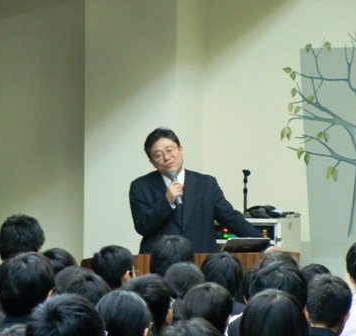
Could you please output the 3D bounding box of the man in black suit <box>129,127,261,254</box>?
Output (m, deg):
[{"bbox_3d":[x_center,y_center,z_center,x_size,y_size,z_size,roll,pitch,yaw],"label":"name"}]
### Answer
[{"bbox_3d":[0.125,0.620,13.500,0.760,1.670,0.420,0,0,-2],"label":"man in black suit"}]

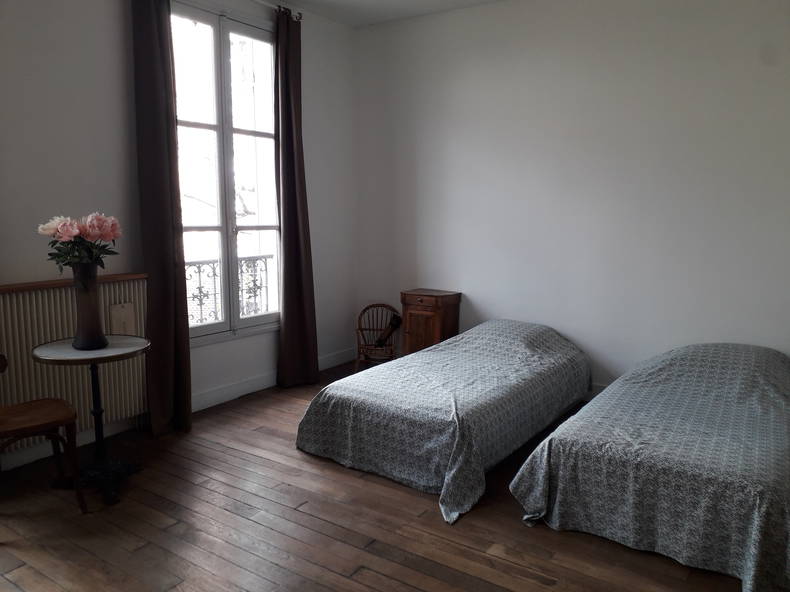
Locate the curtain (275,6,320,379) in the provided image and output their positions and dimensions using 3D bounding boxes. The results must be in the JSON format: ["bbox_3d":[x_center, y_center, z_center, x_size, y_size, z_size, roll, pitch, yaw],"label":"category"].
[{"bbox_3d":[-0.767,-0.682,4.689,0.190,2.788,0.320,5,9,34],"label":"curtain"}]

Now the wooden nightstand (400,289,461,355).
[{"bbox_3d":[0.293,0.322,5.039,0.388,0.707,0.313,5,9,34],"label":"wooden nightstand"}]

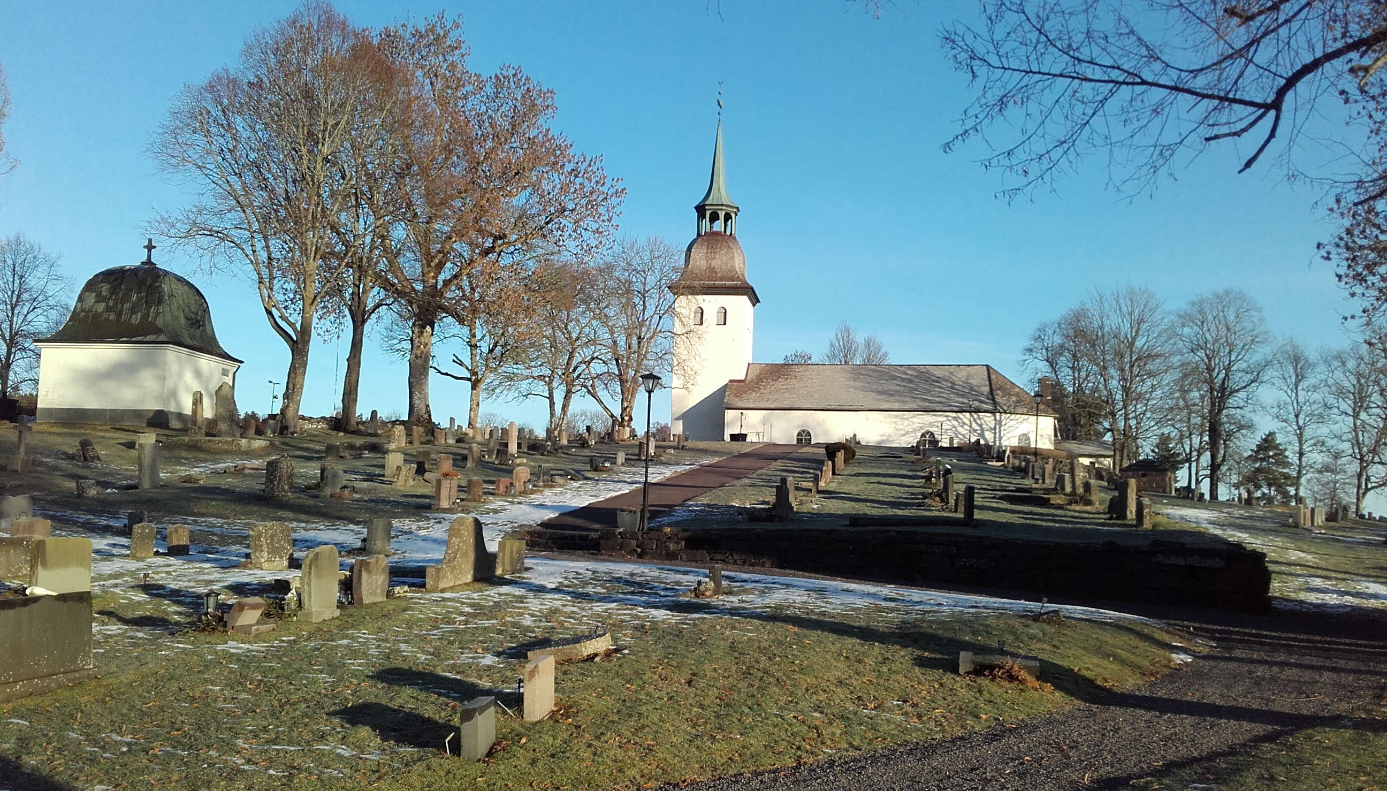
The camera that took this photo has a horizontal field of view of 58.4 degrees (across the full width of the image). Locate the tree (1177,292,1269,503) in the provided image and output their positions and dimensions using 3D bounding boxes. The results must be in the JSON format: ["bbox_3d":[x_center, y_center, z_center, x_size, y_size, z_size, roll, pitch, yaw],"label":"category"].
[{"bbox_3d":[38.354,-0.039,90.000,6.909,15.389,6.564,1,-5,0],"label":"tree"}]

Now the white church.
[{"bbox_3d":[14.775,-9.273,108.510,32.390,29.999,13.200,1,-5,8],"label":"white church"}]

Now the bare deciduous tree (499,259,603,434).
[{"bbox_3d":[-9.522,-3.258,83.000,6.951,11.658,6.604,1,-5,0],"label":"bare deciduous tree"}]

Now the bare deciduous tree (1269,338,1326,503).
[{"bbox_3d":[44.744,1.846,92.000,4.334,12.119,4.117,1,-5,0],"label":"bare deciduous tree"}]

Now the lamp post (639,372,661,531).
[{"bbox_3d":[-1.081,1.338,29.500,0.502,3.783,0.502,1,-5,8],"label":"lamp post"}]

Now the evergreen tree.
[{"bbox_3d":[40.726,5.144,88.000,3.838,5.144,3.647,1,-5,0],"label":"evergreen tree"}]

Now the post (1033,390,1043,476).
[{"bbox_3d":[15.474,1.710,56.000,0.454,3.957,0.454,1,-5,8],"label":"post"}]

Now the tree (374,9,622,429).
[{"bbox_3d":[-9.422,-8.453,60.000,11.882,19.785,11.288,1,-5,0],"label":"tree"}]

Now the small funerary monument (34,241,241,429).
[{"bbox_3d":[-24.845,-2.762,56.284,6.007,8.587,7.099,1,-5,3],"label":"small funerary monument"}]

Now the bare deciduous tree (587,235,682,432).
[{"bbox_3d":[-3.708,-3.879,78.000,5.988,12.316,5.689,1,-5,0],"label":"bare deciduous tree"}]

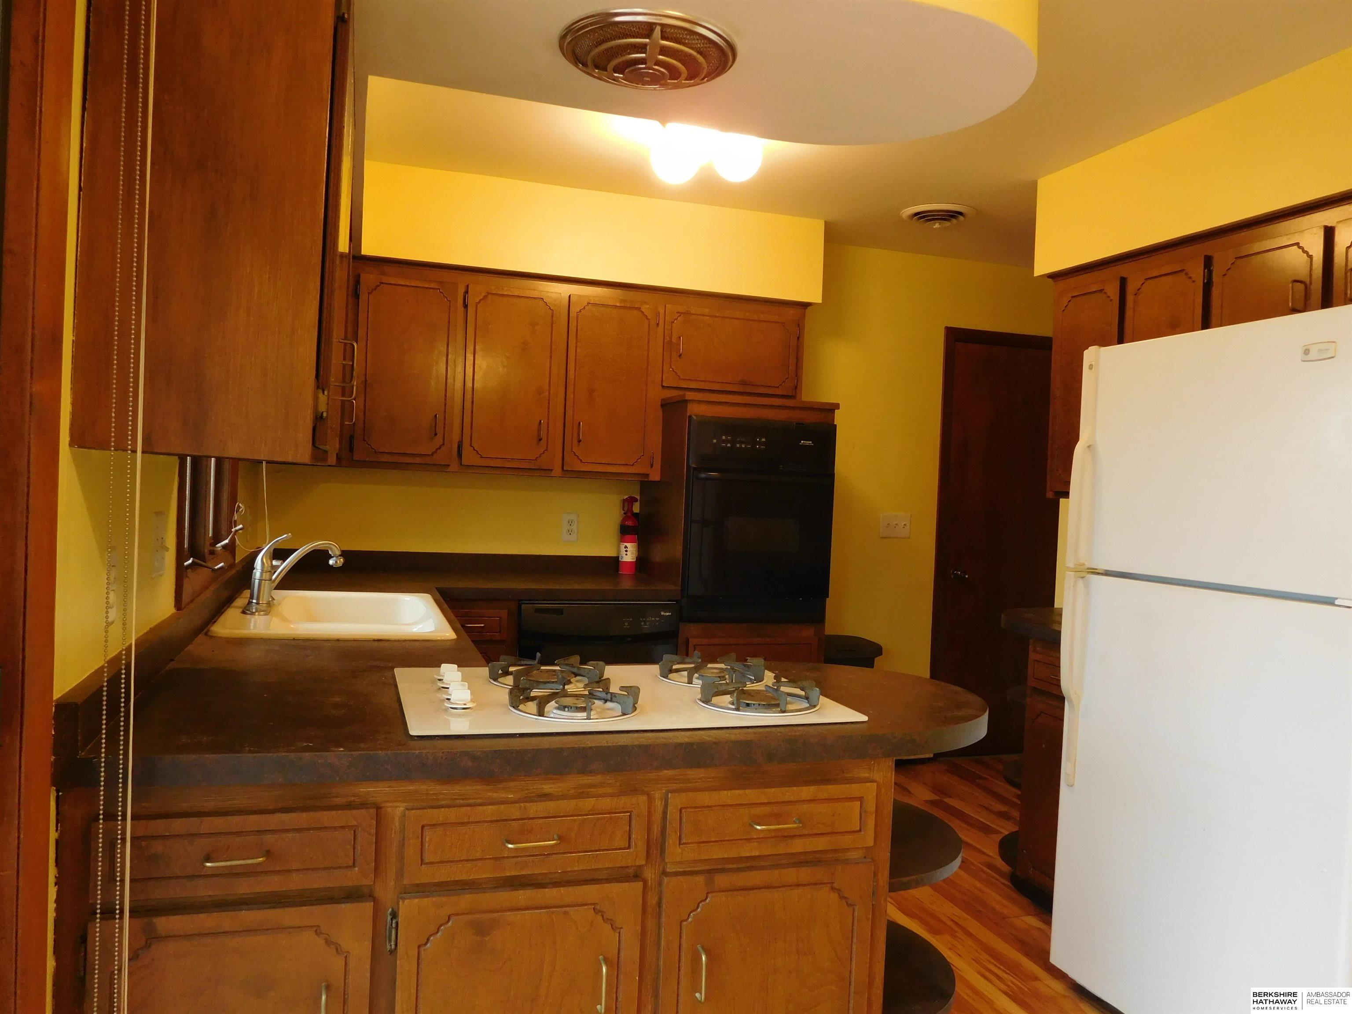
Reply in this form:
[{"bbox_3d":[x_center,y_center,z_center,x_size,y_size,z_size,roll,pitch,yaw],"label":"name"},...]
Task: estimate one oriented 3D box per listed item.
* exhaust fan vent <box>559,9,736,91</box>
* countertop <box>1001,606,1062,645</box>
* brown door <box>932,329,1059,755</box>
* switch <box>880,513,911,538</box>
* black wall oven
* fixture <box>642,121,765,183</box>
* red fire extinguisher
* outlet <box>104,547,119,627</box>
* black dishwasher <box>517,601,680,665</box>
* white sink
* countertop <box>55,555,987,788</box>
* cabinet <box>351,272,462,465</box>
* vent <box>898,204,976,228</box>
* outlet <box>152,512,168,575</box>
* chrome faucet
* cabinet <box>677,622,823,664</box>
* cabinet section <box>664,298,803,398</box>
[{"bbox_3d":[-0.049,-0.780,1.725,0.306,0.060,0.306,3,1,0],"label":"exhaust fan vent"},{"bbox_3d":[1.386,0.401,3.155,0.580,0.040,0.850,2,2,-18],"label":"countertop"},{"bbox_3d":[1.628,0.197,4.875,0.715,2.118,0.070,2,1,-18],"label":"brown door"},{"bbox_3d":[1.031,0.088,4.593,0.162,0.114,0.012,2,2,-18],"label":"switch"},{"bbox_3d":[0.229,0.043,3.973,0.600,0.765,0.560,2,2,-18],"label":"black wall oven"},{"bbox_3d":[0.093,-1.079,2.957,0.360,0.200,0.280,2,2,-18],"label":"fixture"},{"bbox_3d":[-0.207,0.123,4.233,0.085,0.337,0.085,3,1,-6],"label":"red fire extinguisher"},{"bbox_3d":[-0.904,0.124,1.559,0.010,0.120,0.075,2,2,-18],"label":"outlet"},{"bbox_3d":[-0.383,0.758,3.926,0.607,0.831,0.600,2,1,-18],"label":"black dishwasher"},{"bbox_3d":[-0.929,0.375,2.680,0.550,0.190,0.850,2,2,-18],"label":"white sink"},{"bbox_3d":[-0.442,0.297,2.686,1.547,0.120,2.595,2,1,-18],"label":"countertop"},{"bbox_3d":[-0.991,-0.500,3.588,0.353,0.680,0.022,2,2,-18],"label":"cabinet"},{"bbox_3d":[1.082,-1.180,4.037,0.310,0.060,0.310,2,1,-18],"label":"vent"},{"bbox_3d":[-0.967,0.068,1.840,0.010,0.121,0.116,2,1,-18],"label":"outlet"},{"bbox_3d":[-1.050,0.175,2.694,0.260,0.207,0.080,2,1,-18],"label":"chrome faucet"},{"bbox_3d":[0.183,0.810,4.052,0.600,0.780,0.590,2,2,-18],"label":"cabinet"},{"bbox_3d":[0.205,-0.664,4.212,0.624,0.405,0.313,2,2,-18],"label":"cabinet section"}]

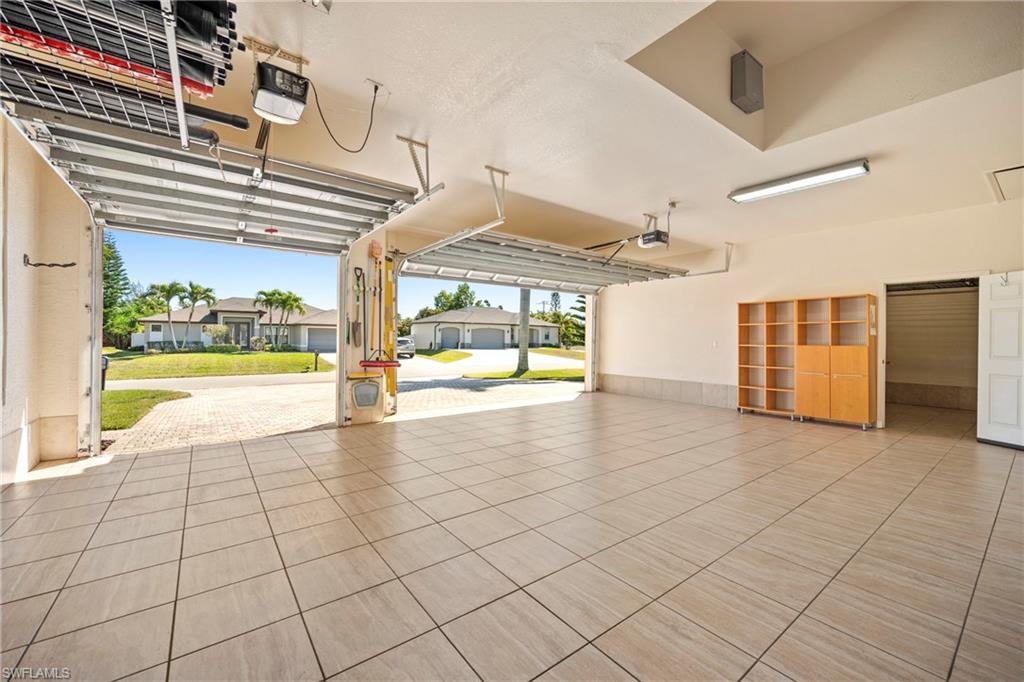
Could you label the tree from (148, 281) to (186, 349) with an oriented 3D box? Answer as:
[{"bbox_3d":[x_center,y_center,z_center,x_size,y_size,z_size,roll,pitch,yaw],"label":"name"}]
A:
[{"bbox_3d":[-24.918,-1.717,28.802,2.440,5.020,2.440,0,0,-37],"label":"tree"}]

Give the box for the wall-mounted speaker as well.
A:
[{"bbox_3d":[2.006,-2.187,3.386,0.300,0.368,0.115,0,0,-37],"label":"wall-mounted speaker"}]

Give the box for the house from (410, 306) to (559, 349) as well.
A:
[{"bbox_3d":[-4.457,-1.782,54.330,19.300,5.630,12.300,0,0,-37],"label":"house"}]

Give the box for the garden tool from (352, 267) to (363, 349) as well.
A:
[{"bbox_3d":[-2.201,-0.481,5.741,0.140,1.155,0.100,0,0,-37],"label":"garden tool"}]

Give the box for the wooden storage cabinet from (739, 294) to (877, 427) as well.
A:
[{"bbox_3d":[4.556,0.303,6.289,0.380,1.888,1.726,0,0,-37],"label":"wooden storage cabinet"}]

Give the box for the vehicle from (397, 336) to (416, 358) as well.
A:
[{"bbox_3d":[-9.658,0.555,32.202,1.850,1.620,4.600,0,0,-37],"label":"vehicle"}]

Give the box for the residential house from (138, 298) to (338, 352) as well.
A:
[{"bbox_3d":[-24.105,-1.653,39.275,17.400,5.420,13.200,0,0,-37],"label":"residential house"}]

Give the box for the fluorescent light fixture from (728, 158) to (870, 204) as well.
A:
[{"bbox_3d":[3.098,-1.725,4.354,0.300,0.075,1.230,0,0,-41],"label":"fluorescent light fixture"}]

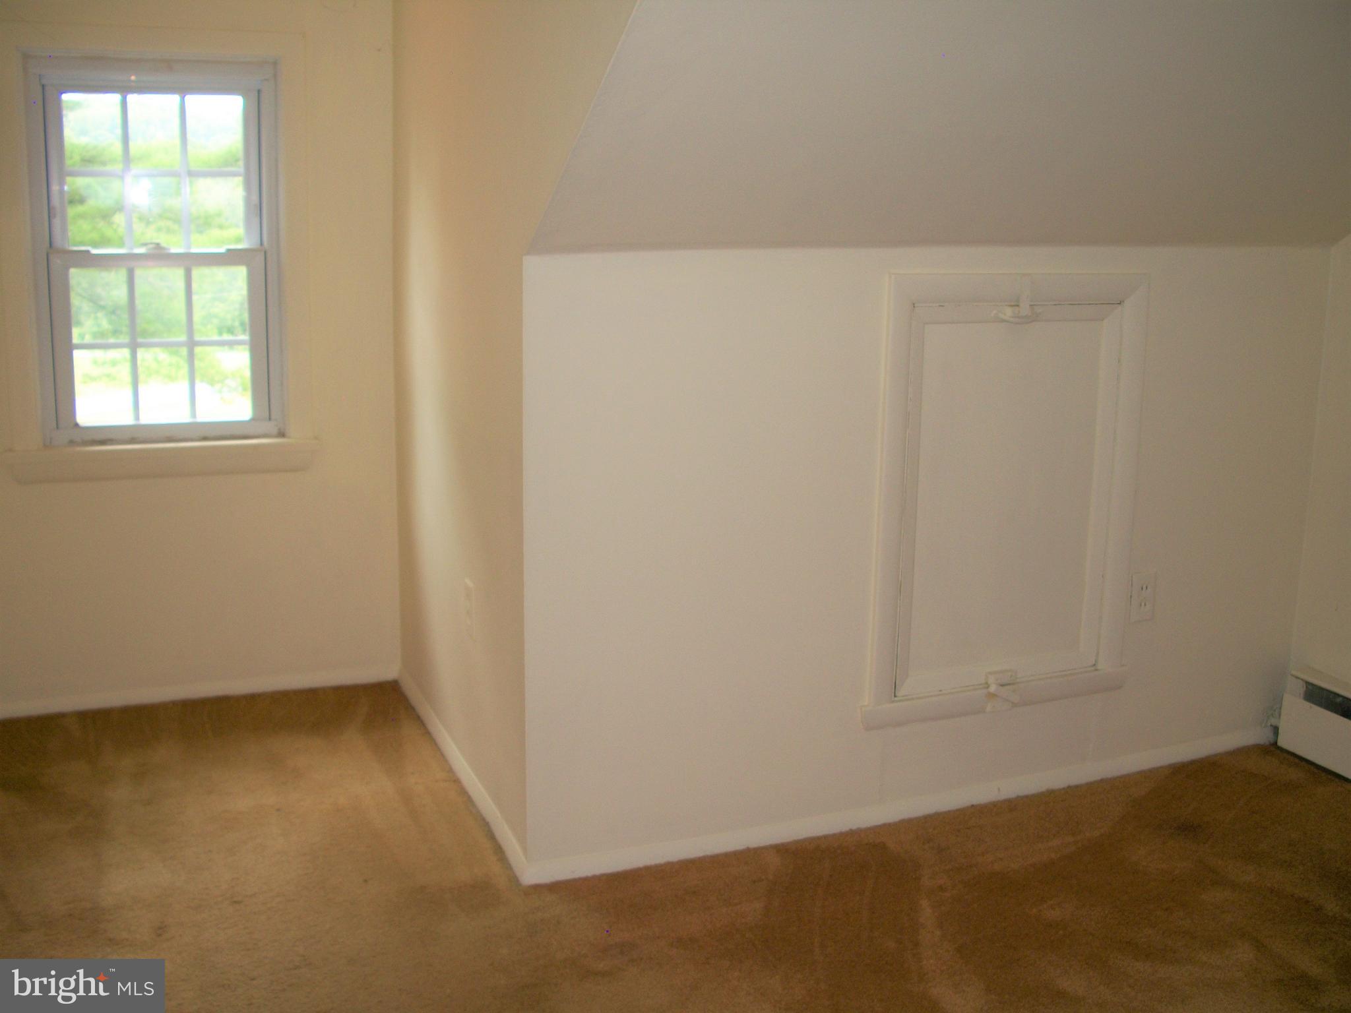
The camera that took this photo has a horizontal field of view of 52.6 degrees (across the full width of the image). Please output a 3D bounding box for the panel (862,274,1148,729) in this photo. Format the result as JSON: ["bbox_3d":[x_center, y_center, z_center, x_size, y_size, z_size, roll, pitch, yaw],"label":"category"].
[{"bbox_3d":[0.705,-0.018,2.891,0.660,0.932,0.040,-4,13,-22],"label":"panel"}]

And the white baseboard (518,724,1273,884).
[{"bbox_3d":[0.584,0.646,2.999,1.900,0.047,0.016,-4,13,-22],"label":"white baseboard"}]

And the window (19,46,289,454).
[{"bbox_3d":[-1.282,-0.635,3.390,0.568,0.920,0.090,-4,13,-22],"label":"window"}]

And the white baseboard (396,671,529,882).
[{"bbox_3d":[-0.531,0.588,3.222,0.016,0.047,1.279,-4,13,-22],"label":"white baseboard"}]

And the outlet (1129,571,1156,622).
[{"bbox_3d":[1.062,0.206,3.104,0.070,0.115,0.008,-4,13,-22],"label":"outlet"}]

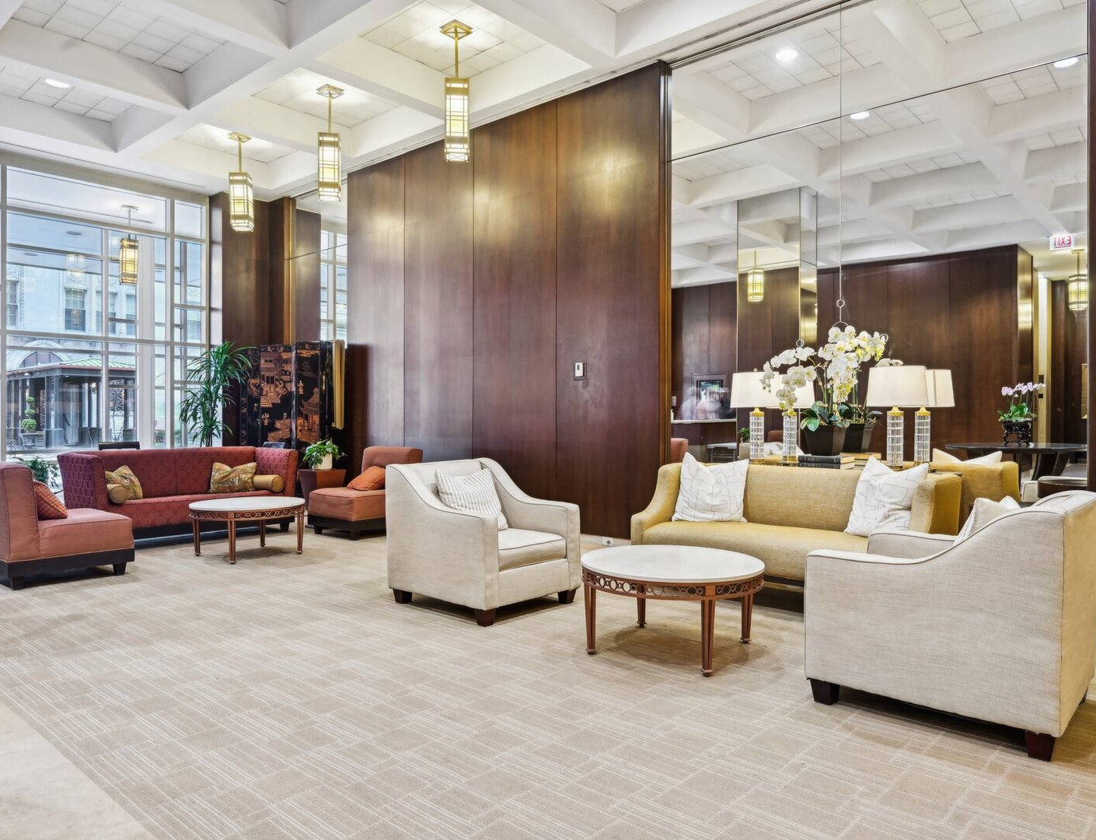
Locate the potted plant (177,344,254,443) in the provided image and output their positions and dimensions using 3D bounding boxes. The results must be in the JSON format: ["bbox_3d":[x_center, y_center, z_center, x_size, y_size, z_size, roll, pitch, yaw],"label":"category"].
[{"bbox_3d":[-4.035,0.093,8.900,0.880,2.100,0.900,0,0,40],"label":"potted plant"}]

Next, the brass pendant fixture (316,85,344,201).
[{"bbox_3d":[-2.290,-2.880,7.730,0.280,1.180,0.280,0,0,-12],"label":"brass pendant fixture"}]

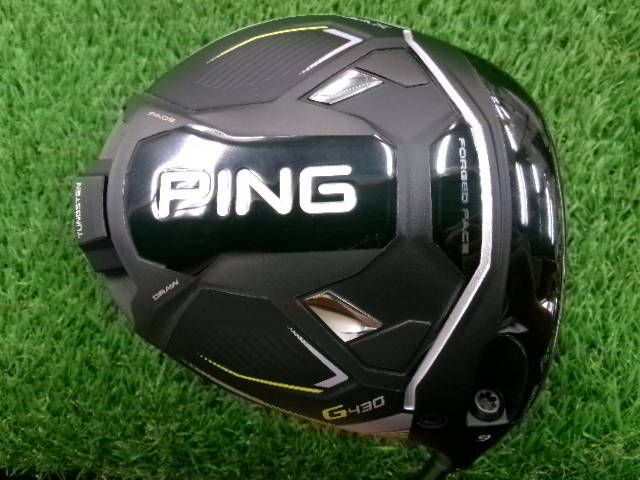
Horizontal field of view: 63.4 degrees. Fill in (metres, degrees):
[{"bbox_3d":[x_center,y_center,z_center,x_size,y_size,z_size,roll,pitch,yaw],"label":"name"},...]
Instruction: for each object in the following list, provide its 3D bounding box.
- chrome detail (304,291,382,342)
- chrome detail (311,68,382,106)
[{"bbox_3d":[0.005,0.017,0.119,0.018,0.003,0.009,39,102,-10],"label":"chrome detail"},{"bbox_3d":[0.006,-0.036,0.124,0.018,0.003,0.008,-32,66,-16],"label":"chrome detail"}]

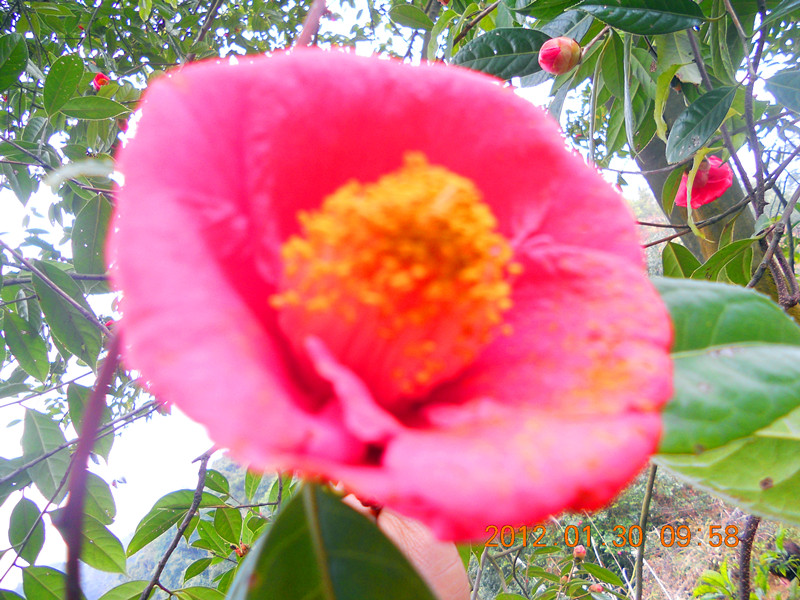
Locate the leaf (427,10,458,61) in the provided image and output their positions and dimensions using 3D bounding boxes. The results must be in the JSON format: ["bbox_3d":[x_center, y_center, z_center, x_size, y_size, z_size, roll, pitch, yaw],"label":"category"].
[{"bbox_3d":[0.049,-0.297,0.700,0.015,0.077,0.025,35,-18,-30],"label":"leaf"}]

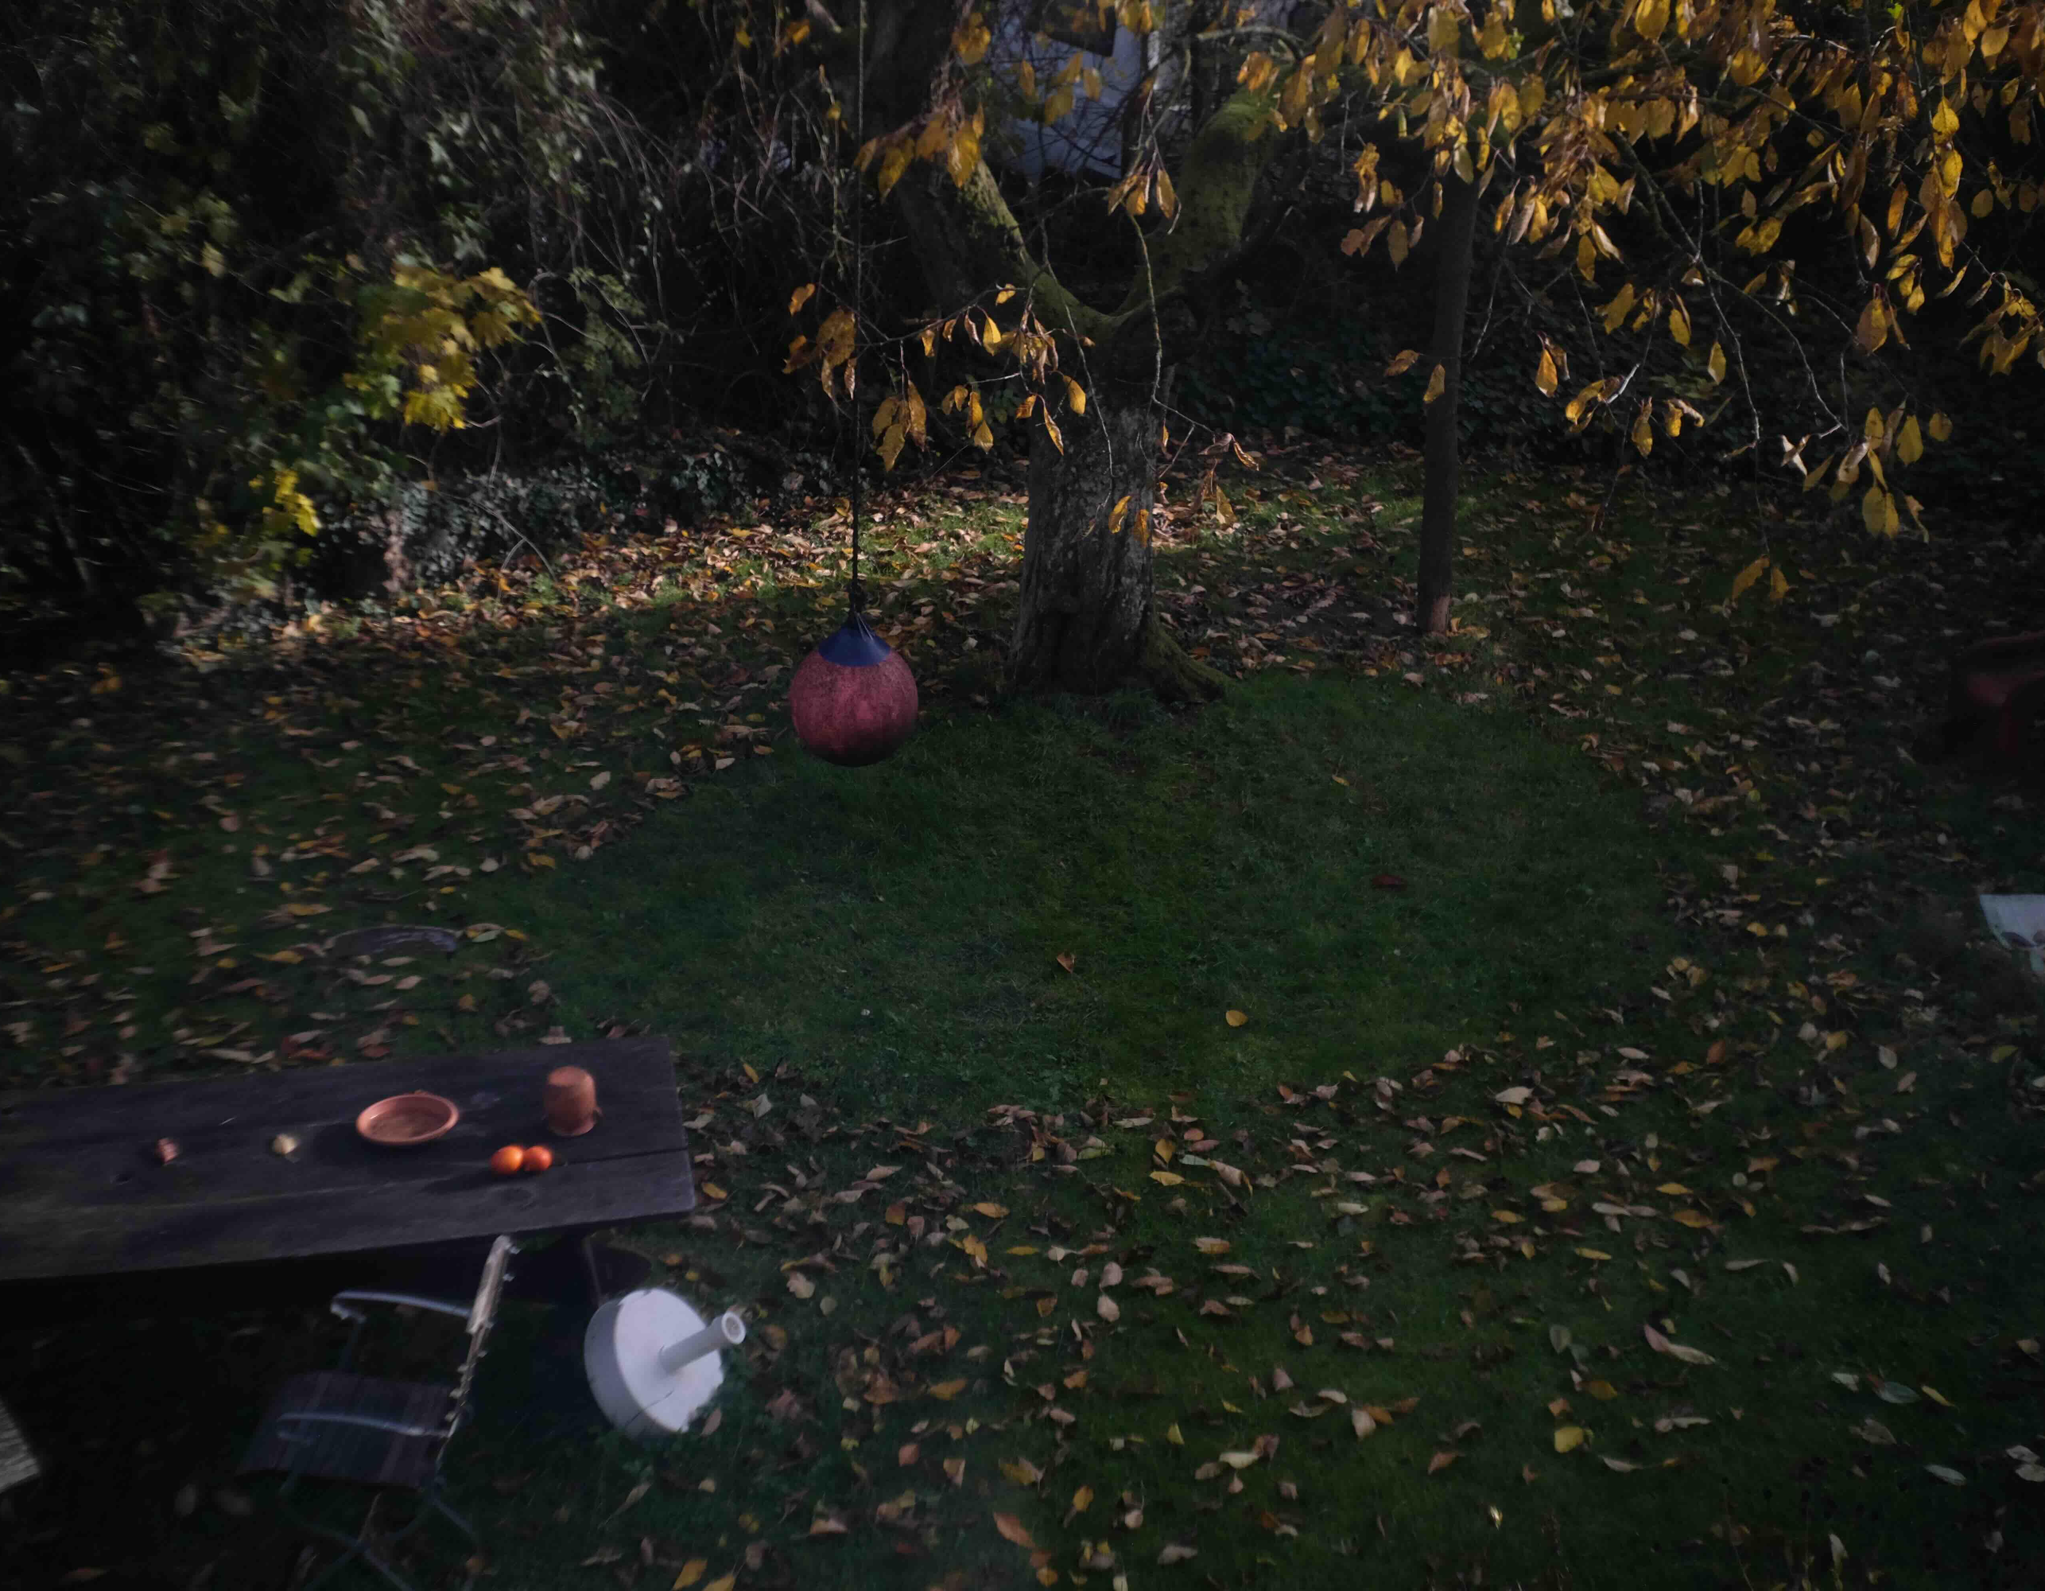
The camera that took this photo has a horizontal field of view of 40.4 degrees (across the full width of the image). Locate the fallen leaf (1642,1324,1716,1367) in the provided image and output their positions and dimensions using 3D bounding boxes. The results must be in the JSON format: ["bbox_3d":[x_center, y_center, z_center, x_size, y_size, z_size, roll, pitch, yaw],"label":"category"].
[{"bbox_3d":[1.865,1.564,7.899,0.215,0.045,0.075,17,27,33],"label":"fallen leaf"}]

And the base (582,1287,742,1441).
[{"bbox_3d":[-0.875,1.458,7.308,0.333,0.419,0.419,-30,7,28],"label":"base"}]

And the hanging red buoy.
[{"bbox_3d":[-0.621,-0.391,10.223,0.470,0.580,0.470,0,22,-3],"label":"hanging red buoy"}]

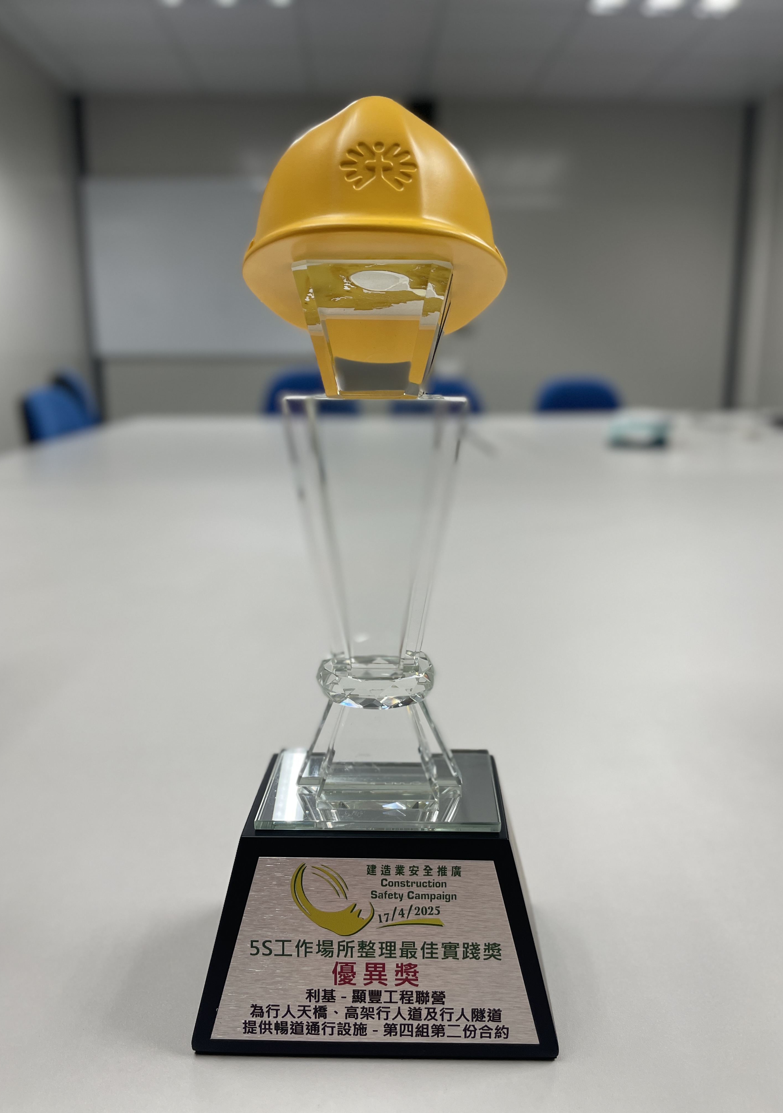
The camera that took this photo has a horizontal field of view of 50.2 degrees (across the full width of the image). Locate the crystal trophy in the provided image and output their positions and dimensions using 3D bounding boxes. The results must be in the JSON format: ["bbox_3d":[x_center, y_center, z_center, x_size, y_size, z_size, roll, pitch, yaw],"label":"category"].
[{"bbox_3d":[-0.004,0.008,0.304,0.125,0.318,0.104,0,12,1],"label":"crystal trophy"}]

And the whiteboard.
[{"bbox_3d":[-1.036,-1.616,4.722,1.330,0.960,0.030,0,12,-2],"label":"whiteboard"}]

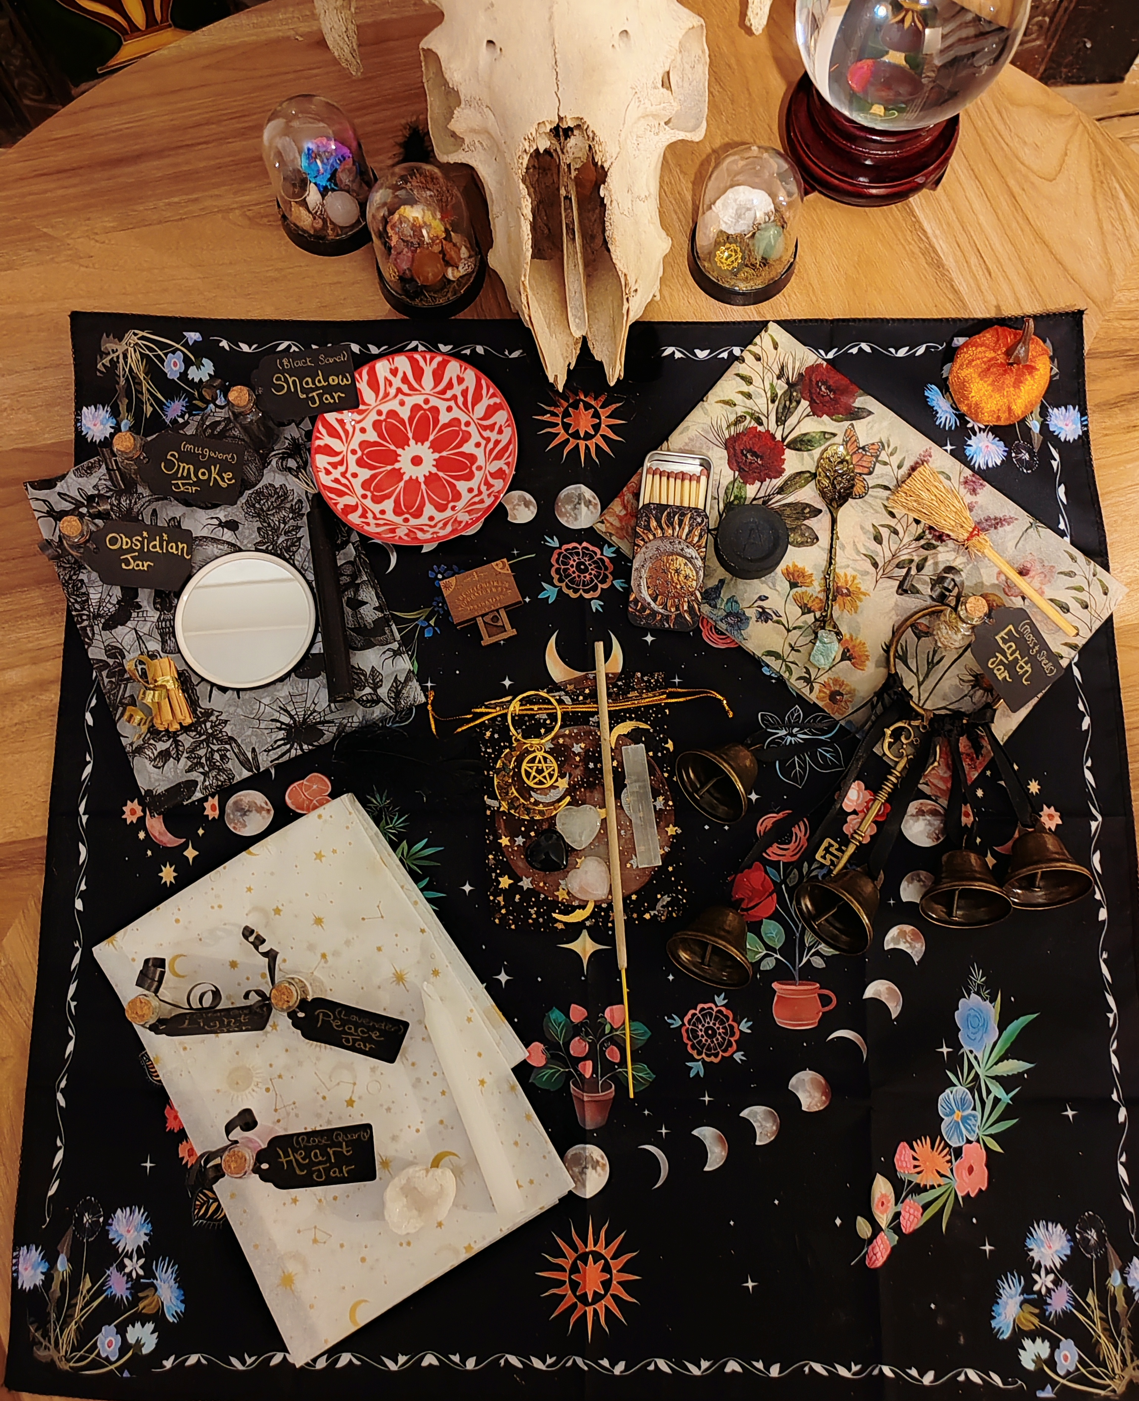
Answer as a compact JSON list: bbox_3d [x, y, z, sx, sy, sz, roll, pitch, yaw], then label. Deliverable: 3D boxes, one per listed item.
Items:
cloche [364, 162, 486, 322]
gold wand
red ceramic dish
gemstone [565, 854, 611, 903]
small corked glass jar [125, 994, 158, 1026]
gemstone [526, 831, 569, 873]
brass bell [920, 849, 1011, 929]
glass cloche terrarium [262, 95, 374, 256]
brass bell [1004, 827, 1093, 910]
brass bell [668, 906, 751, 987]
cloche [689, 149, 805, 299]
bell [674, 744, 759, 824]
[{"bbox_3d":[-0.070,-0.223,0.564,0.055,0.071,0.055,0,81,2],"label":"cloche"},{"bbox_3d":[0.021,0.076,0.553,0.004,0.004,0.212,-4,82,1],"label":"gold wand"},{"bbox_3d":[-0.074,-0.119,0.578,0.098,0.024,0.098,0,81,2],"label":"red ceramic dish"},{"bbox_3d":[0.009,0.083,0.551,0.020,0.010,0.021,44,85,7],"label":"gemstone"},{"bbox_3d":[-0.189,0.137,0.524,0.013,0.009,0.013,0,81,2],"label":"small corked glass jar"},{"bbox_3d":[-0.010,0.070,0.553,0.020,0.010,0.020,44,85,7],"label":"gemstone"},{"bbox_3d":[0.181,0.082,0.541,0.040,0.040,0.029,9,55,3],"label":"brass bell"},{"bbox_3d":[-0.121,-0.258,0.571,0.055,0.071,0.055,0,81,2],"label":"glass cloche terrarium"},{"bbox_3d":[0.210,0.072,0.530,0.039,0.039,0.028,0,54,2],"label":"brass bell"},{"bbox_3d":[0.067,0.106,0.530,0.039,0.039,0.028,27,56,6],"label":"brass bell"},{"bbox_3d":[0.085,-0.229,0.558,0.055,0.071,0.055,0,81,2],"label":"cloche"},{"bbox_3d":[0.075,0.033,0.551,0.029,0.040,0.040,-36,81,-32],"label":"bell"}]

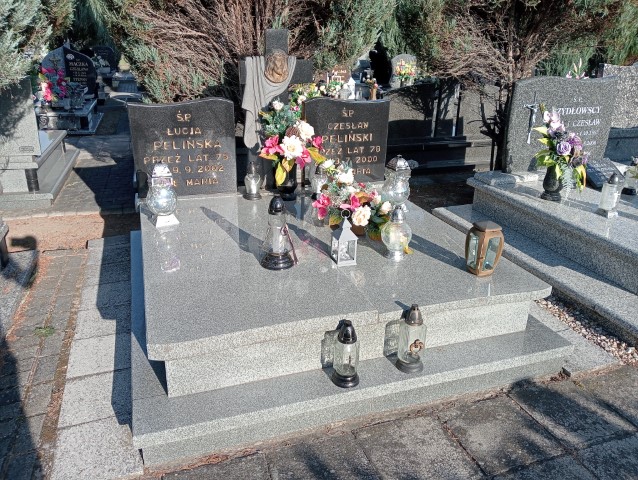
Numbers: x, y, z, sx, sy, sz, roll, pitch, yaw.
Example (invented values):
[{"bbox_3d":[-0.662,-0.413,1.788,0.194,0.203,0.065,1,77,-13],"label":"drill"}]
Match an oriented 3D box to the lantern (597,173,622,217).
[{"bbox_3d":[1.925,-0.305,3.390,0.122,0.292,0.122,-10,24,-27],"label":"lantern"}]

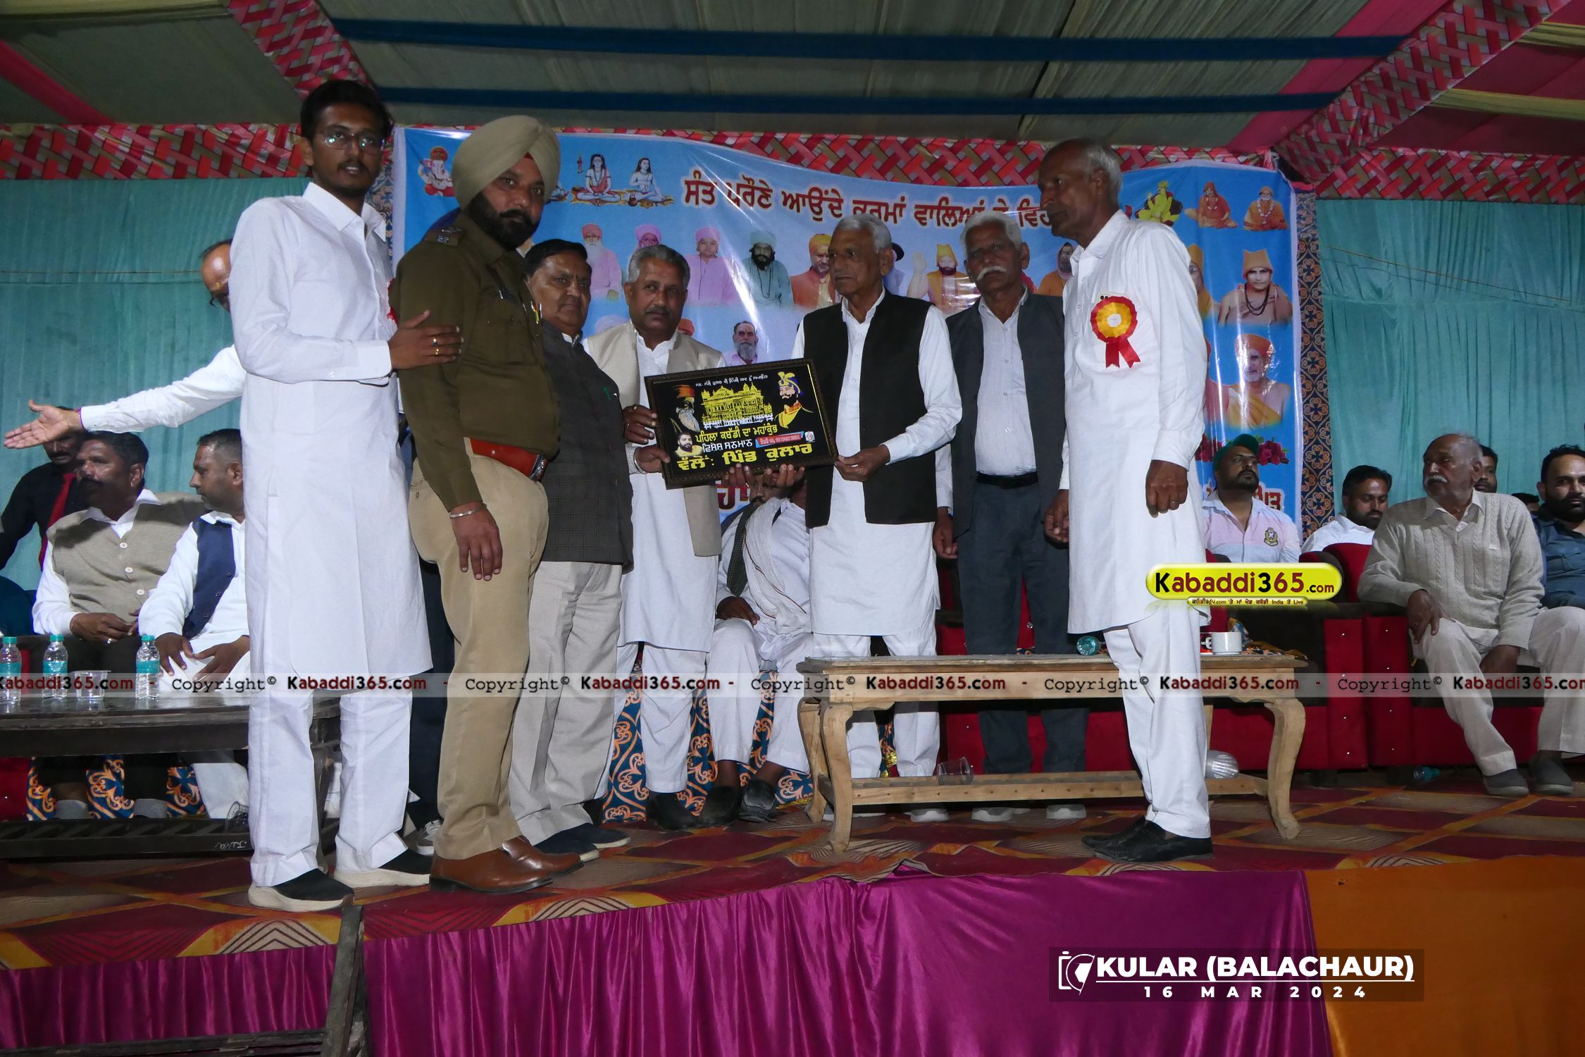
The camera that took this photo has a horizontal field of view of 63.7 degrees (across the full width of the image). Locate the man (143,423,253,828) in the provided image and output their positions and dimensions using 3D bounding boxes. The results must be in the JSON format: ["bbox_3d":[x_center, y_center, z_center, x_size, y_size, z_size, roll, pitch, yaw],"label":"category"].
[{"bbox_3d":[-1.660,0.254,3.820,0.570,1.160,0.800,0,-3,-14],"label":"man"}]

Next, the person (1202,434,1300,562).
[{"bbox_3d":[1.940,0.265,5.350,0.560,1.350,0.800,0,-3,6],"label":"person"}]

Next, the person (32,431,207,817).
[{"bbox_3d":[-2.030,0.256,3.900,0.580,1.170,0.850,1,-3,-19],"label":"person"}]

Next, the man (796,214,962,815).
[{"bbox_3d":[0.210,-0.055,3.630,0.570,1.730,0.460,-2,-3,24],"label":"man"}]

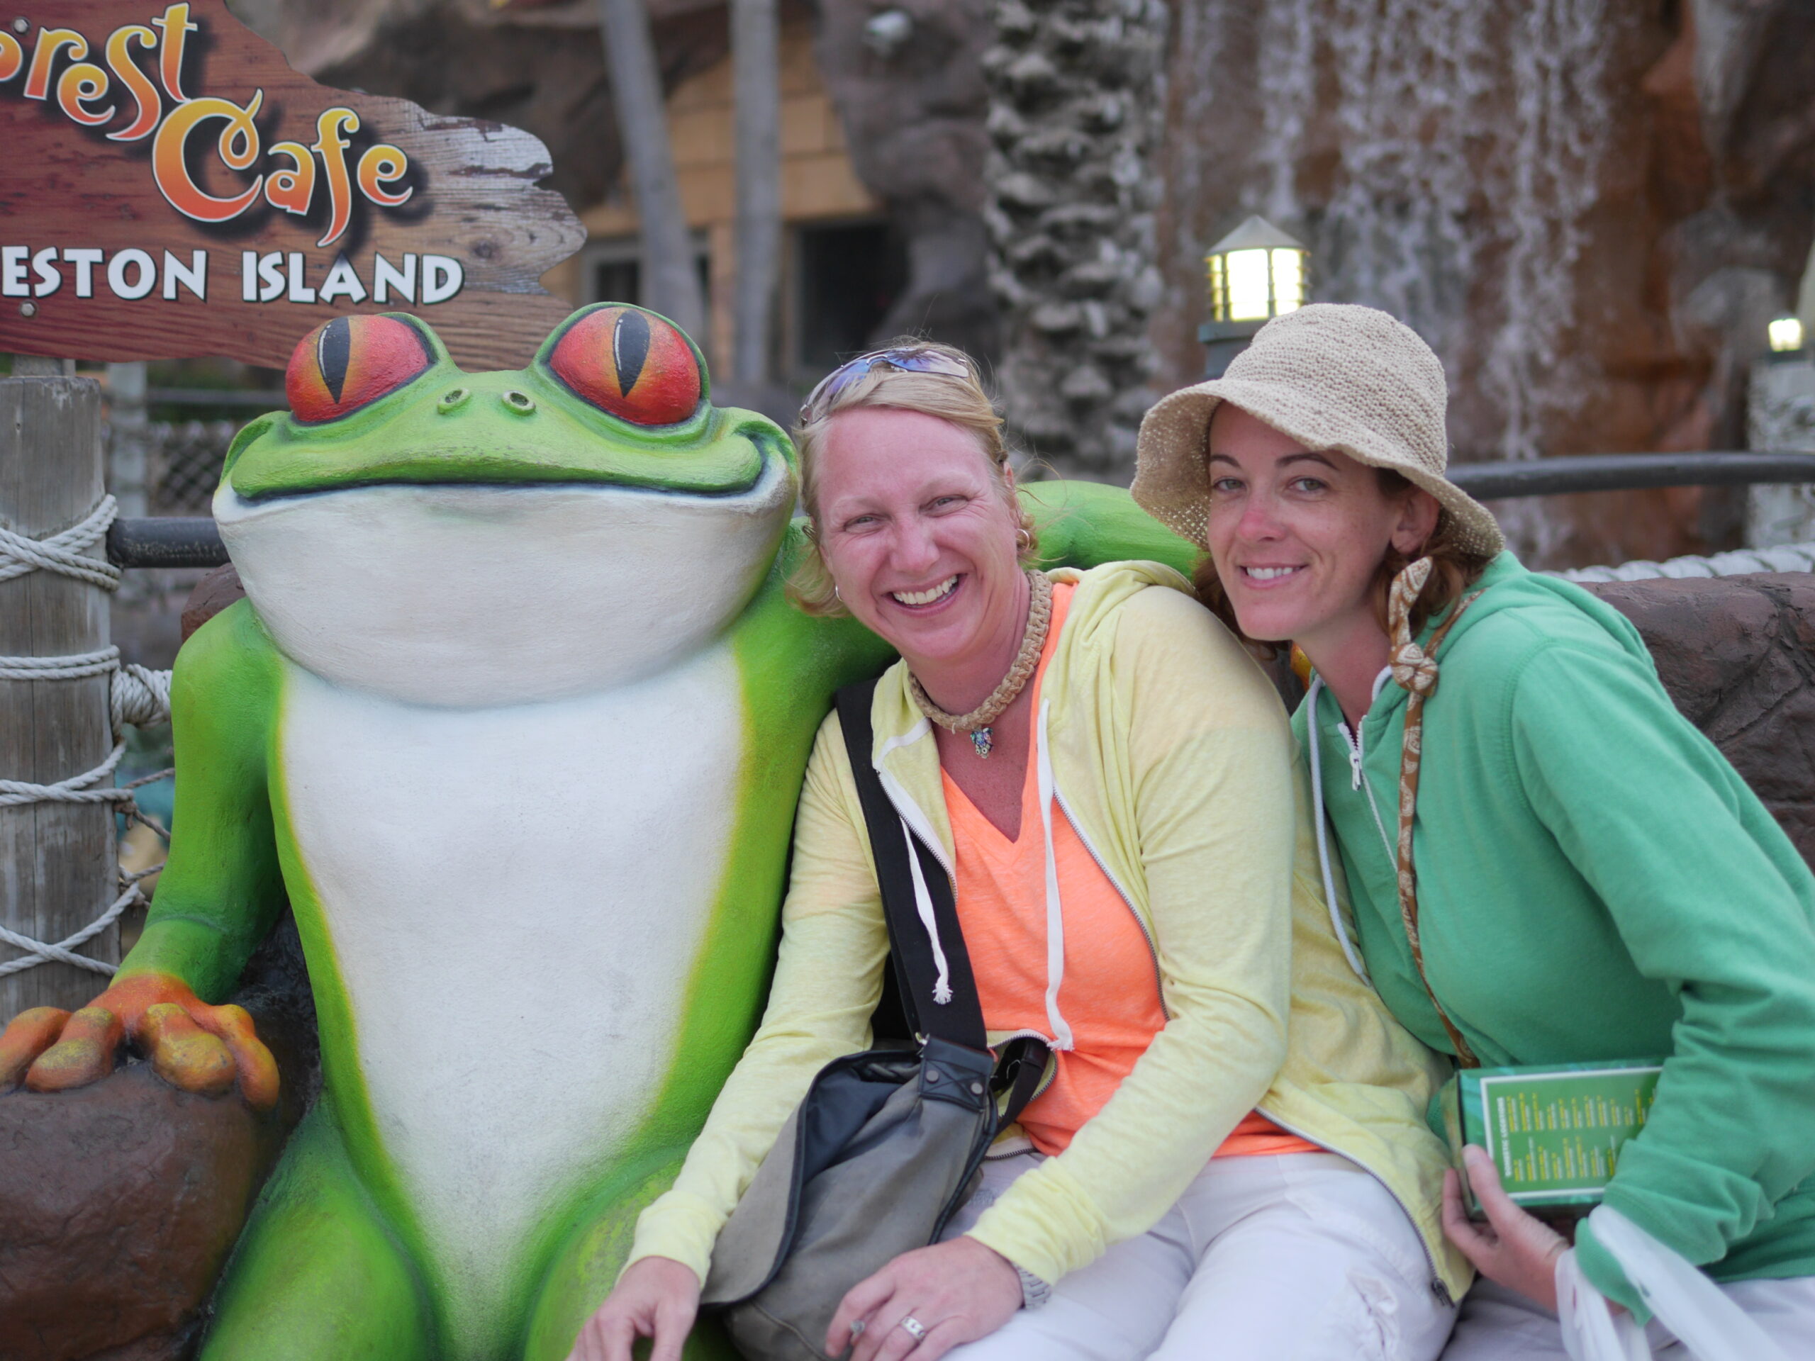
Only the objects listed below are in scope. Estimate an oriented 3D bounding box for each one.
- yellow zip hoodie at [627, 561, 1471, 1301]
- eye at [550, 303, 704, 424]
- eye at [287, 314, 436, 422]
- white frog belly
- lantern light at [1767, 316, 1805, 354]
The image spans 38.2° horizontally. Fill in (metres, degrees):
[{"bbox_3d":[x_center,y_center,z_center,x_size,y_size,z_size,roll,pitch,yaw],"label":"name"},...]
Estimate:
[{"bbox_3d":[0.153,0.187,1.973,0.520,0.550,0.580,0,4,22],"label":"yellow zip hoodie"},{"bbox_3d":[-0.217,-0.242,2.020,0.118,0.092,0.085,-2,4,-7],"label":"eye"},{"bbox_3d":[-0.423,-0.241,2.030,0.108,0.083,0.083,-1,4,3],"label":"eye"},{"bbox_3d":[-0.312,0.242,2.060,0.355,0.530,0.180,-1,4,-3],"label":"white frog belly"},{"bbox_3d":[4.021,-1.584,12.000,0.165,0.170,0.165,0,4,18],"label":"lantern light"}]

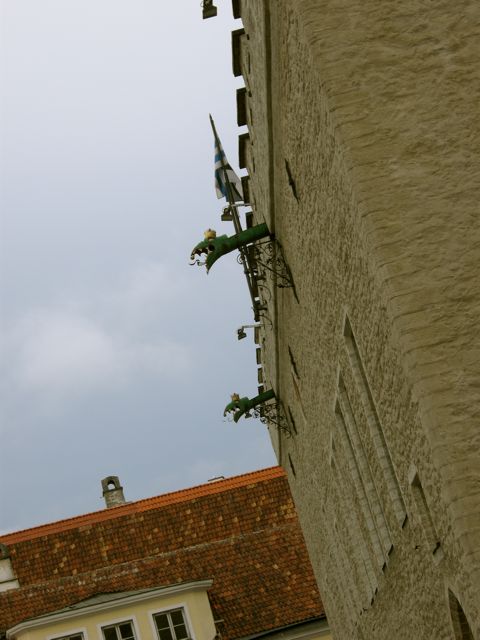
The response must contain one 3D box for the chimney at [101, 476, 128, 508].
[{"bbox_3d":[-6.130,8.433,78.500,0.950,1.500,0.930,-14,-16,-2],"label":"chimney"}]

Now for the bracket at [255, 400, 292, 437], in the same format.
[{"bbox_3d":[0.956,2.857,45.500,0.820,0.950,0.180,-14,-16,-2],"label":"bracket"}]

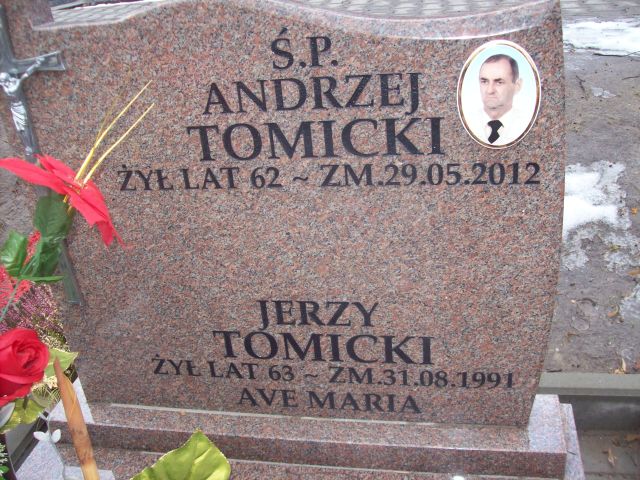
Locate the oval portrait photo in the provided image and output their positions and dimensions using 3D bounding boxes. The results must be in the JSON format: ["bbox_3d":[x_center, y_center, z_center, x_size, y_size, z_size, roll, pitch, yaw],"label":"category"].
[{"bbox_3d":[0.237,-0.191,0.882,0.108,0.147,0.009,-4,26,13],"label":"oval portrait photo"}]

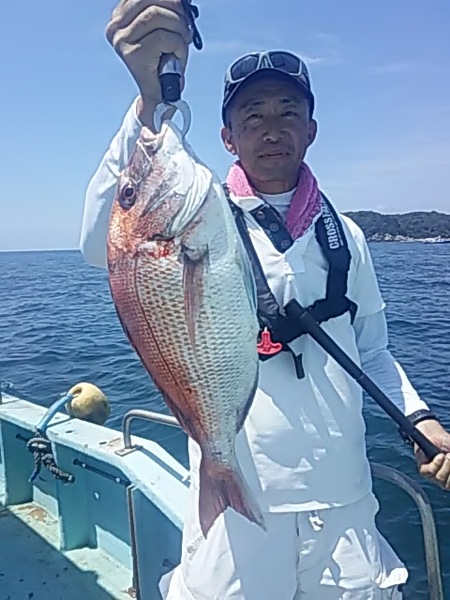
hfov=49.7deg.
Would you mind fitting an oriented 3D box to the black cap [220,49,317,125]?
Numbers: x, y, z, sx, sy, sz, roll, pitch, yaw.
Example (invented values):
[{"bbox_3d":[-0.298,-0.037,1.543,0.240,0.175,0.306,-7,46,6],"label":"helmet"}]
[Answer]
[{"bbox_3d":[0.079,-0.408,0.927,0.178,0.138,0.262,-5,-1,6],"label":"black cap"}]

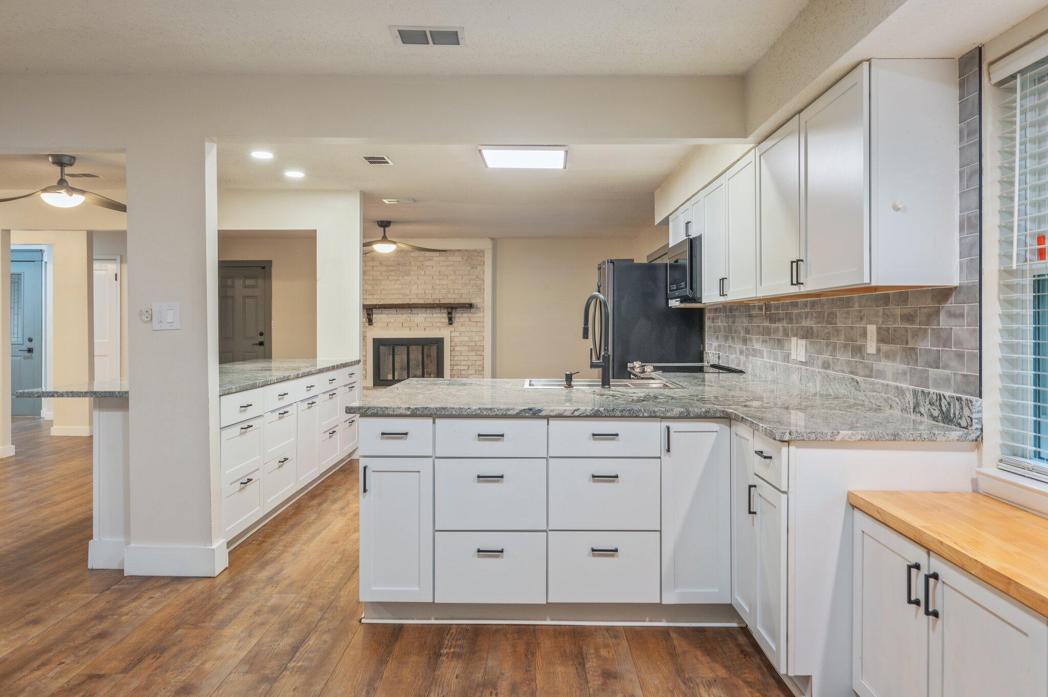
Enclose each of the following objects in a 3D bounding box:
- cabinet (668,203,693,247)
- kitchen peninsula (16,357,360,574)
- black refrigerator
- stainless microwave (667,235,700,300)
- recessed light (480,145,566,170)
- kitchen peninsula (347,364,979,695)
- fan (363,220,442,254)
[{"bbox_3d":[1.345,-0.935,5.250,0.320,0.280,0.780,0,2,1],"label":"cabinet"},{"bbox_3d":[-1.978,0.630,4.800,1.010,0.920,2.700,0,2,1],"label":"kitchen peninsula"},{"bbox_3d":[1.062,0.144,6.230,0.830,1.770,0.910,0,2,1],"label":"black refrigerator"},{"bbox_3d":[1.285,-0.560,5.000,0.400,0.410,0.760,0,2,1],"label":"stainless microwave"},{"bbox_3d":[0.006,-1.365,4.980,0.600,0.040,0.580,0,2,1],"label":"recessed light"},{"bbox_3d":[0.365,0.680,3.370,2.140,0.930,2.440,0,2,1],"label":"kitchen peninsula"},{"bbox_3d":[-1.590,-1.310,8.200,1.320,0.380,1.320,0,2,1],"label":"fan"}]

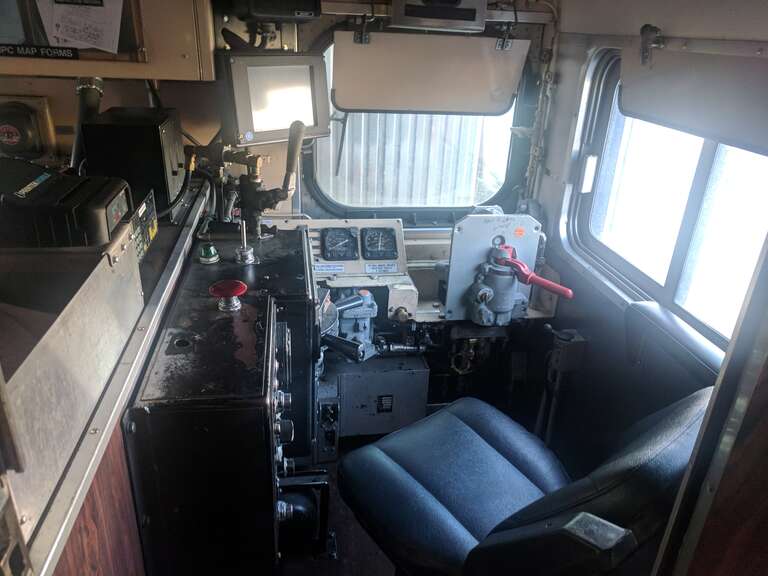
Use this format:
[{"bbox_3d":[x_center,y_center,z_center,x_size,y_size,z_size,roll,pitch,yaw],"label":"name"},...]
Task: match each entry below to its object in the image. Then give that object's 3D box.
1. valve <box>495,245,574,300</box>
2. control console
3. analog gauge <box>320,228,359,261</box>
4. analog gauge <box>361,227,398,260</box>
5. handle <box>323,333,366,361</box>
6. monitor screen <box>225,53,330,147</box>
[{"bbox_3d":[0.448,-0.051,1.719,0.048,0.055,0.265,-19,45,-39],"label":"valve"},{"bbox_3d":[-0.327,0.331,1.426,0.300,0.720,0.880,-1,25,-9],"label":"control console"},{"bbox_3d":[-0.135,-0.134,1.797,0.109,0.030,0.107,-1,69,-9],"label":"analog gauge"},{"bbox_3d":[-0.015,-0.135,1.817,0.109,0.030,0.107,-1,69,-9],"label":"analog gauge"},{"bbox_3d":[-0.118,0.171,1.660,0.130,0.040,0.040,28,33,23],"label":"handle"},{"bbox_3d":[-0.316,-0.555,1.694,0.318,0.238,0.070,-19,26,-39],"label":"monitor screen"}]

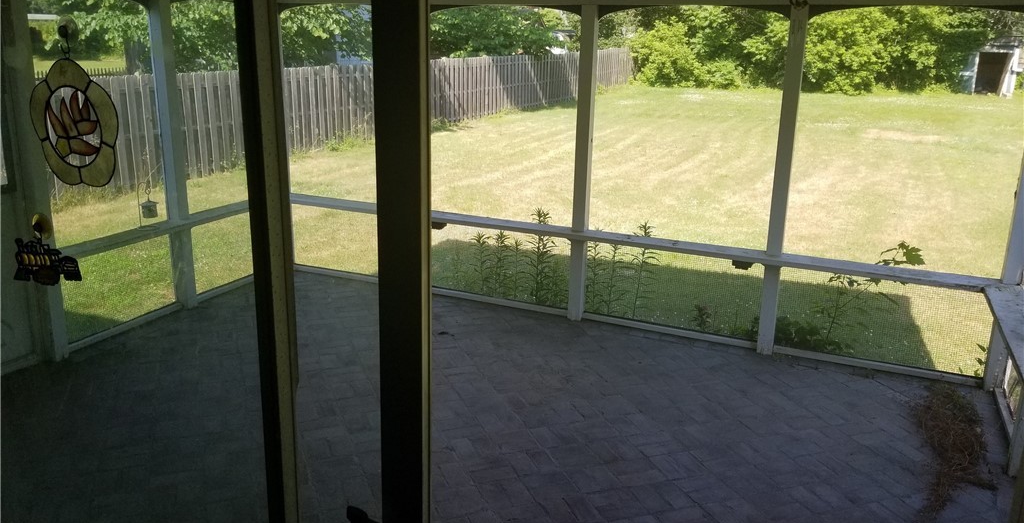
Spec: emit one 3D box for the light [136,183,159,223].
[{"bbox_3d":[-2.312,-0.354,4.889,0.130,0.292,0.125,-6,16,-25],"label":"light"}]

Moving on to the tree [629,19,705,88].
[{"bbox_3d":[7.938,-10.661,39.500,3.850,3.500,3.600,4,15,10],"label":"tree"}]

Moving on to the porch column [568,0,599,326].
[{"bbox_3d":[0.475,-0.594,5.022,0.090,2.035,0.090,8,16,25],"label":"porch column"}]

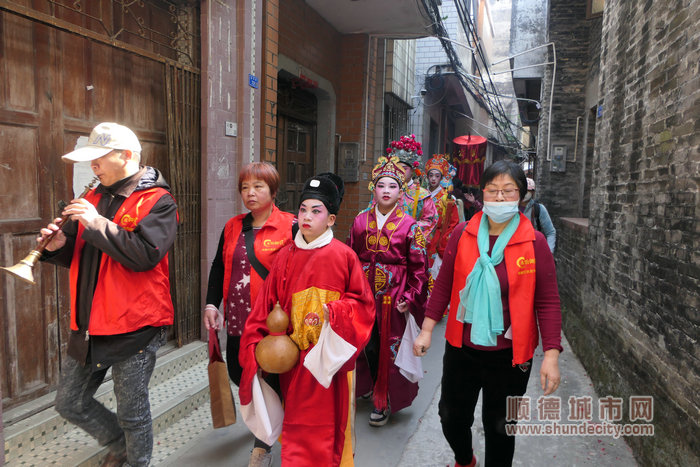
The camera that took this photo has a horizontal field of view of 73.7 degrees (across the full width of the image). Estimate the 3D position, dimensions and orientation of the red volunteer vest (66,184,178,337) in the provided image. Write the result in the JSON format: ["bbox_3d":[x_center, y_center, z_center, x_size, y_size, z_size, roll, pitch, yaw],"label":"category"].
[{"bbox_3d":[-0.916,0.108,1.870,0.410,0.590,0.290,6,8,30],"label":"red volunteer vest"}]

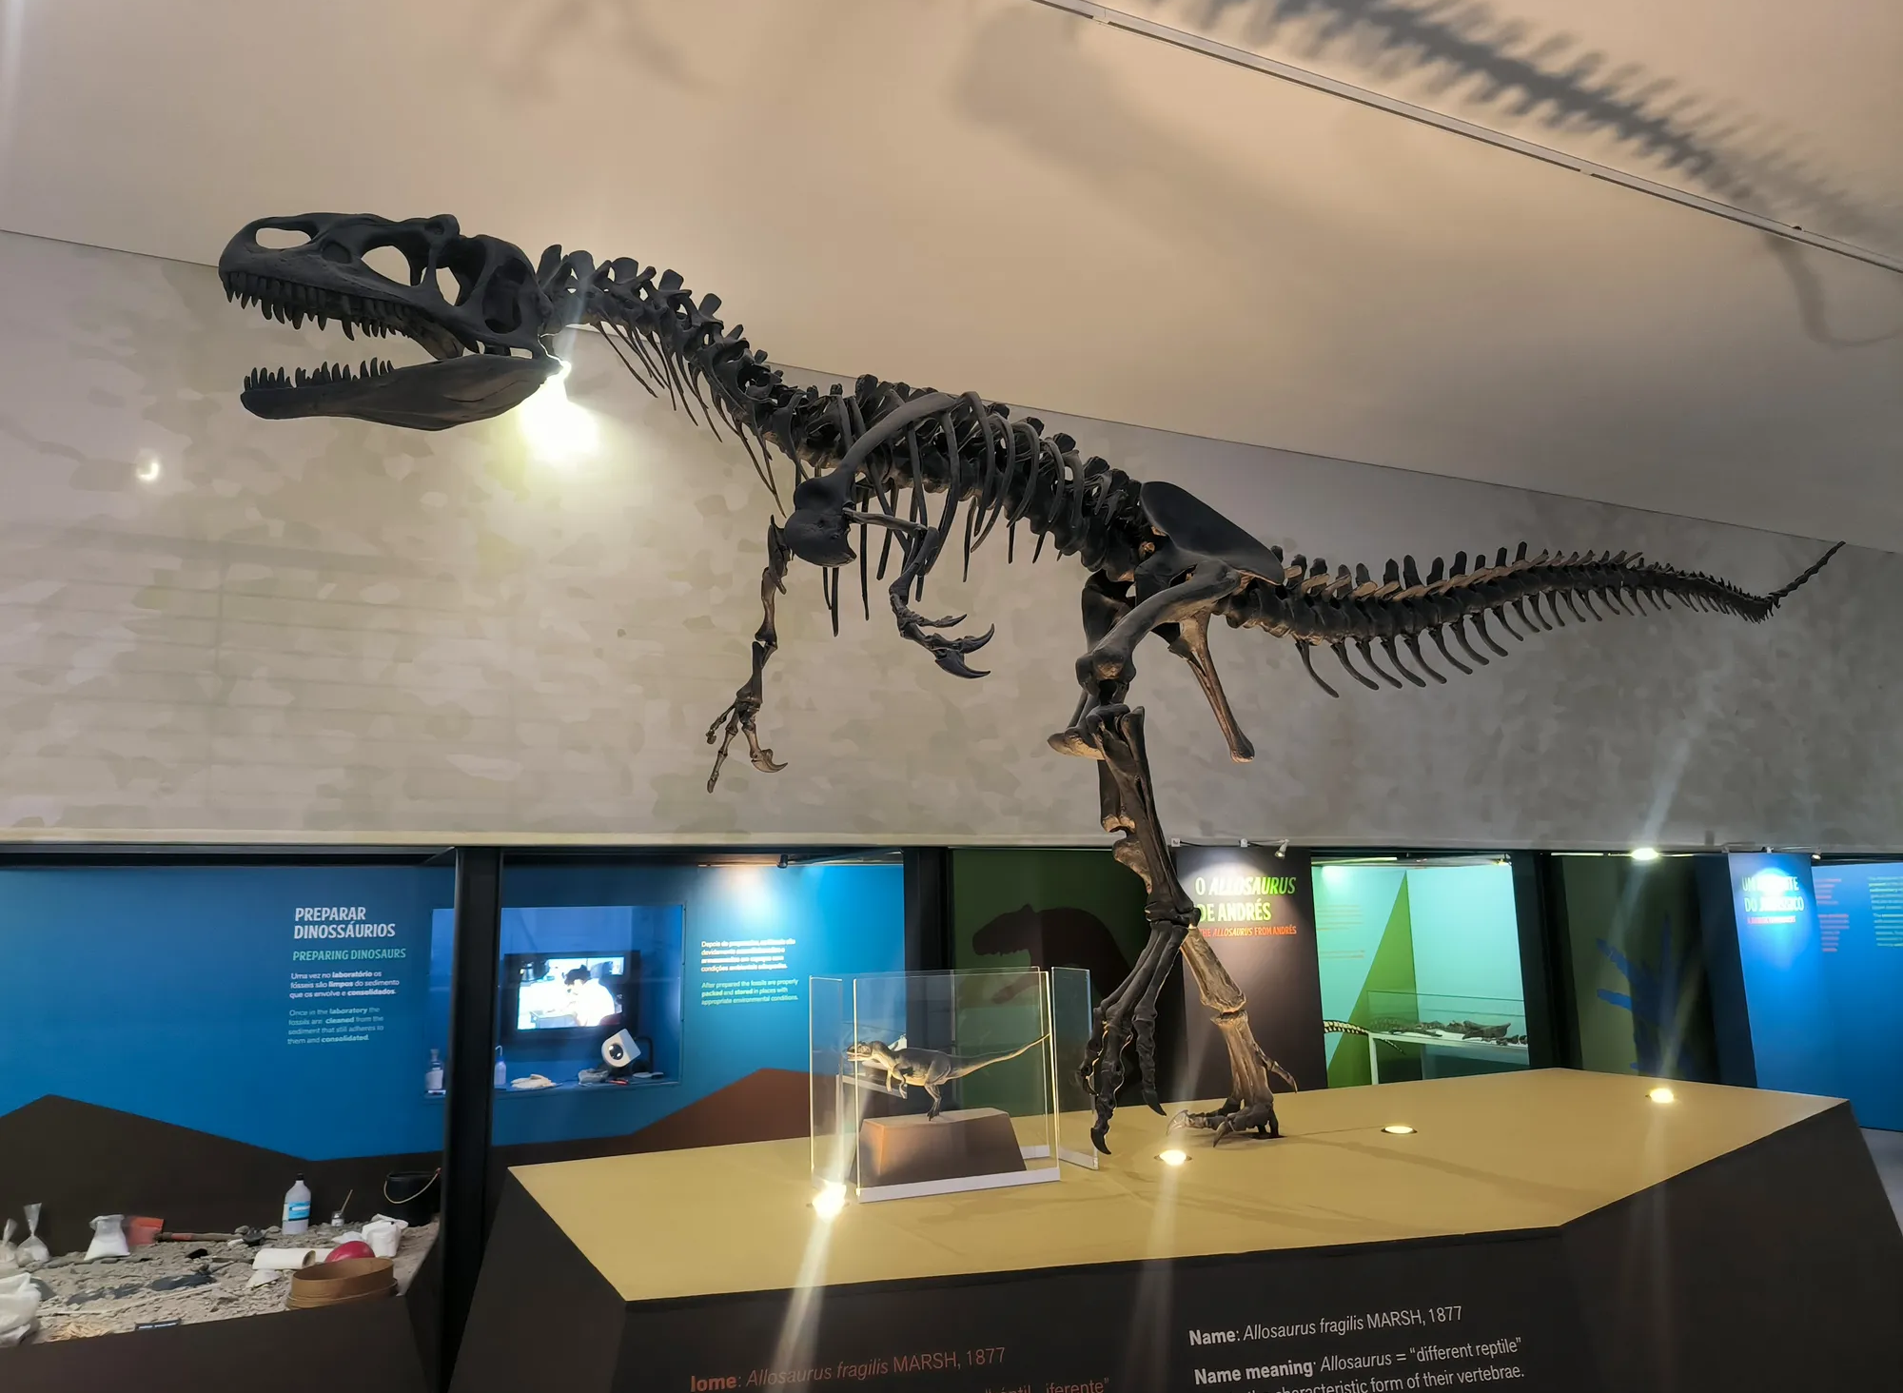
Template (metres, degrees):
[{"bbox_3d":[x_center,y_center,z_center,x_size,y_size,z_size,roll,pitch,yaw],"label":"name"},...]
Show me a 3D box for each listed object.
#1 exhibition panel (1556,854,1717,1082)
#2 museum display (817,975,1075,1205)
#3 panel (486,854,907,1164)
[{"bbox_3d":[4.294,1.885,8.082,1.500,1.800,0.120,5,-11,-32],"label":"exhibition panel"},{"bbox_3d":[0.011,1.015,3.550,0.730,0.530,0.370,3,-10,-23],"label":"museum display"},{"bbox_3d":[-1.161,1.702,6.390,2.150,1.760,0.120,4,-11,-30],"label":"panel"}]

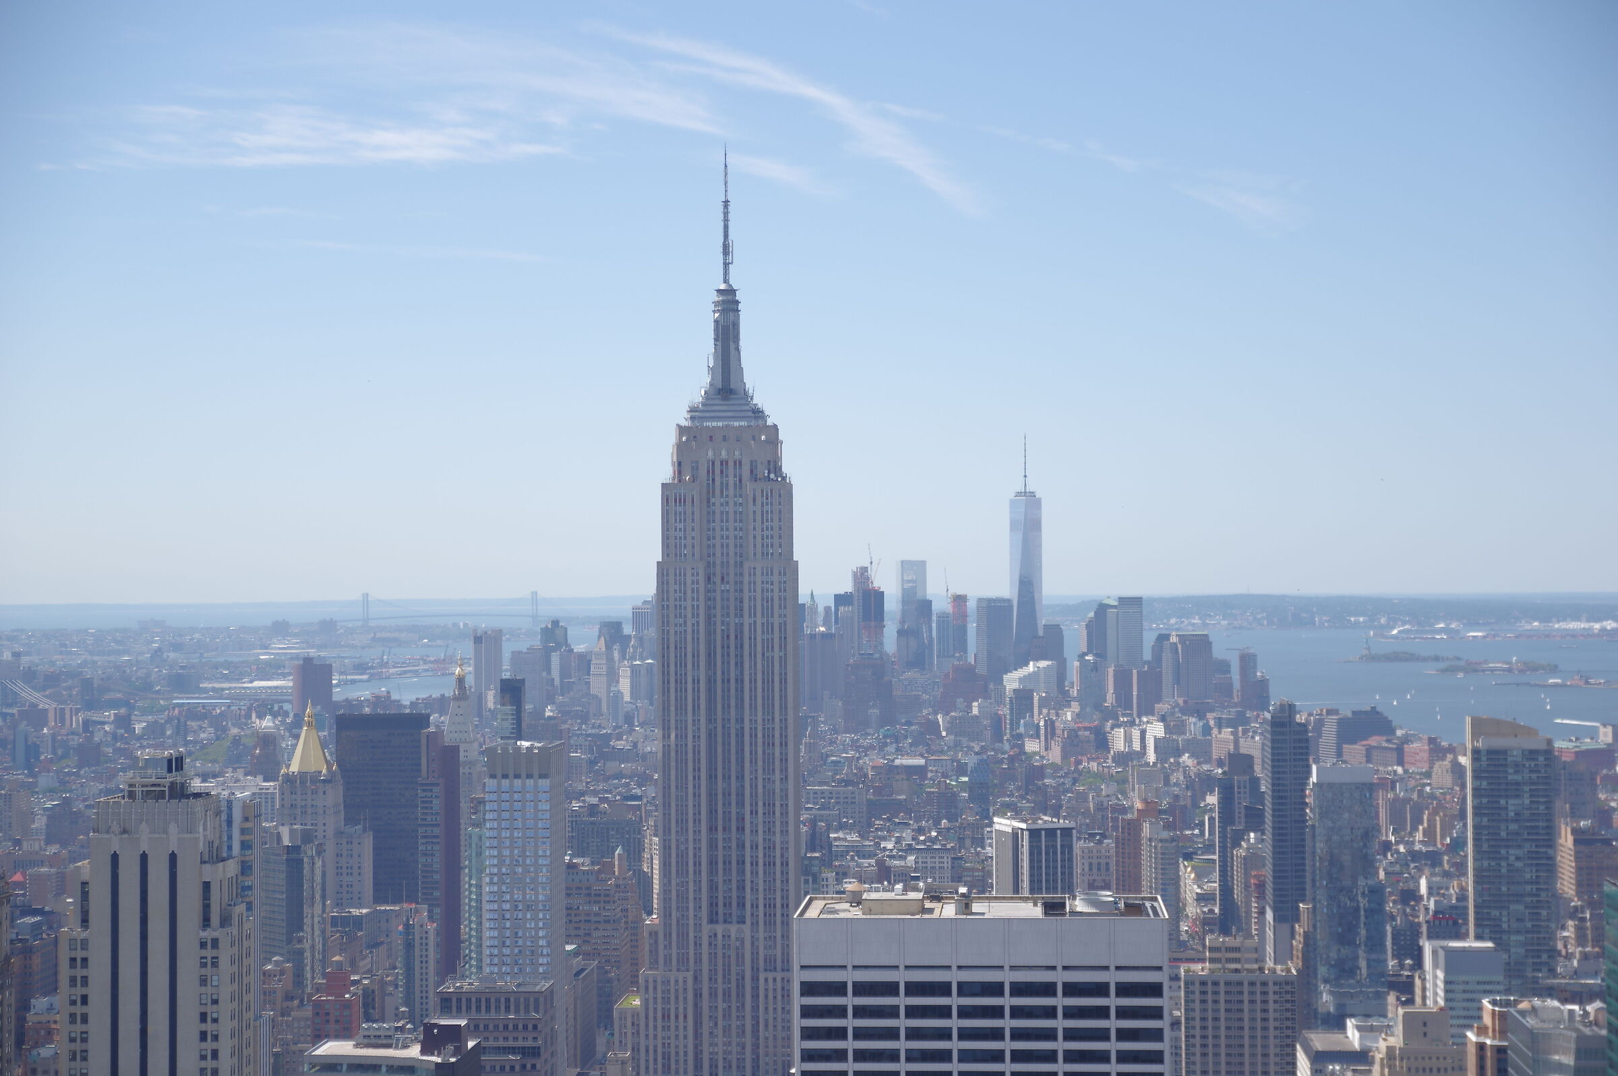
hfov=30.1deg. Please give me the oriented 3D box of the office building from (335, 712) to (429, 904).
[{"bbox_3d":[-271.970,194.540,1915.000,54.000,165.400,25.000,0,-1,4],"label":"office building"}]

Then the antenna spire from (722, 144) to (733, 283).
[{"bbox_3d":[-34.810,-137.690,1284.500,4.600,60.800,4.600,0,-1,4],"label":"antenna spire"}]

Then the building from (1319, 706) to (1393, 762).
[{"bbox_3d":[749.010,274.700,4110.000,82.000,79.000,62.000,0,-1,-17],"label":"building"}]

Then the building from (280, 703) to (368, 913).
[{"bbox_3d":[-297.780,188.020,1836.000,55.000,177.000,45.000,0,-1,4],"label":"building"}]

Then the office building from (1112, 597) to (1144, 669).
[{"bbox_3d":[606.500,225.310,5730.000,50.000,226.700,70.000,0,-1,-14],"label":"office building"}]

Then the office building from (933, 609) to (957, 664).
[{"bbox_3d":[279.520,250.540,6200.000,36.000,193.700,36.000,0,-1,-13],"label":"office building"}]

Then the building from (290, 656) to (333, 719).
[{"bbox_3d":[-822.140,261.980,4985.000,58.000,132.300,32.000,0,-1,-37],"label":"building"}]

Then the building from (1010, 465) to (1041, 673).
[{"bbox_3d":[420.900,100.330,5834.000,61.000,475.000,61.000,0,-1,4],"label":"building"}]

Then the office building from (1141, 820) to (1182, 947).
[{"bbox_3d":[216.970,229.110,1850.000,27.000,106.000,26.000,0,-1,4],"label":"office building"}]

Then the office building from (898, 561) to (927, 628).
[{"bbox_3d":[209.390,195.650,6080.000,60.000,299.300,60.000,0,-1,-3],"label":"office building"}]

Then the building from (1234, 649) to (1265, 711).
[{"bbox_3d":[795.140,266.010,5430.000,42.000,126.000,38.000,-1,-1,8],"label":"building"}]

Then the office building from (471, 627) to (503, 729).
[{"bbox_3d":[-602.170,256.260,5620.000,54.000,167.800,50.000,0,-1,-6],"label":"office building"}]

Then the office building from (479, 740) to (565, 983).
[{"bbox_3d":[-102.070,169.600,1065.000,26.000,193.000,34.000,0,-1,4],"label":"office building"}]

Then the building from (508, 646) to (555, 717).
[{"bbox_3d":[-491.050,261.890,5300.000,66.000,143.000,50.000,0,-1,4],"label":"building"}]

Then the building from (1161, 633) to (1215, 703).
[{"bbox_3d":[627.460,242.760,4980.000,66.000,165.000,58.000,0,-1,-16],"label":"building"}]

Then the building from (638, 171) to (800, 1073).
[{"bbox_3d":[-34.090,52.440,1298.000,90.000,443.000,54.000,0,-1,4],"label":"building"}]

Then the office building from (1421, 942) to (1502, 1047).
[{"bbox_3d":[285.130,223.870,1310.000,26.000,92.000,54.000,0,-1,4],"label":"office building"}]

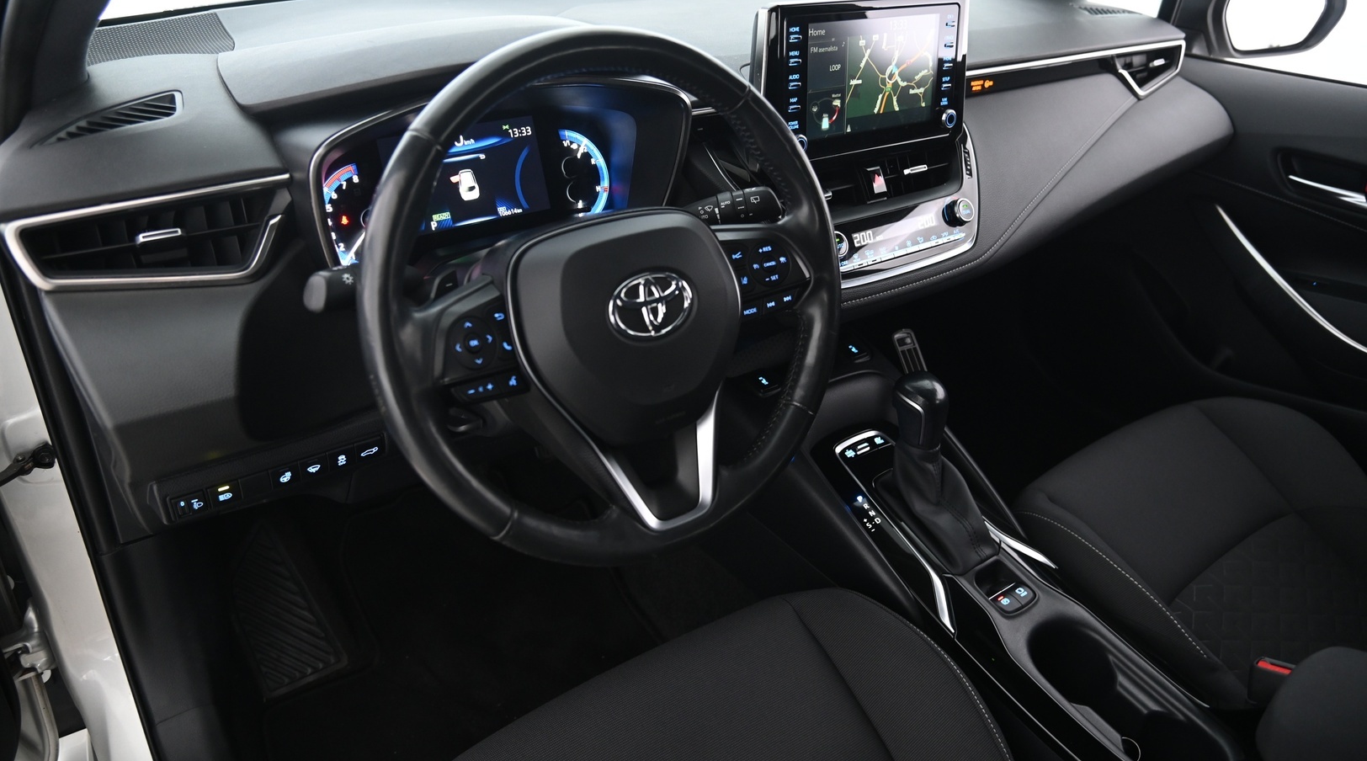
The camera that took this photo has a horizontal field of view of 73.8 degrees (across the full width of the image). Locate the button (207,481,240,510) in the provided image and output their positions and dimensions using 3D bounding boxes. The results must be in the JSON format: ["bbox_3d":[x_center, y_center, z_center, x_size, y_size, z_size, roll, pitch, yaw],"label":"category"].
[{"bbox_3d":[-0.411,0.101,0.818,0.025,0.021,0.012,-18,34,-30],"label":"button"}]

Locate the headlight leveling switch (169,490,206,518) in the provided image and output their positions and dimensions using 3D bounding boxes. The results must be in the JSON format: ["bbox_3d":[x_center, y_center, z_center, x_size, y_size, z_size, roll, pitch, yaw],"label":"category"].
[{"bbox_3d":[-0.435,0.108,0.803,0.028,0.021,0.012,-18,34,-30],"label":"headlight leveling switch"}]

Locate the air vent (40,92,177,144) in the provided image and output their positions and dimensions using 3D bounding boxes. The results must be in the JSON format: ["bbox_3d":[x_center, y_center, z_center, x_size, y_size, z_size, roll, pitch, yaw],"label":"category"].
[{"bbox_3d":[-0.418,-0.190,0.674,0.036,0.016,0.110,31,40,25],"label":"air vent"}]

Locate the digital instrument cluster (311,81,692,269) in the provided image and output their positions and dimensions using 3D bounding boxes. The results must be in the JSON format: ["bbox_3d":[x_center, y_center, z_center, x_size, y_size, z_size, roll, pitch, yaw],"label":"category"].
[{"bbox_3d":[-0.159,-0.186,0.806,0.338,0.138,0.100,-18,22,-30],"label":"digital instrument cluster"}]

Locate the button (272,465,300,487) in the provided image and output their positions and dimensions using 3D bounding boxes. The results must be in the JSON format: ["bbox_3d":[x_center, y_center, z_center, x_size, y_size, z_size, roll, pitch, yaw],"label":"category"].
[{"bbox_3d":[-0.368,0.087,0.844,0.025,0.021,0.012,-18,34,-30],"label":"button"}]

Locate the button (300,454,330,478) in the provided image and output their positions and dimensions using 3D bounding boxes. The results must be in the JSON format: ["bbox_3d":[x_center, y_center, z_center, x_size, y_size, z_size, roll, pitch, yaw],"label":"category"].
[{"bbox_3d":[-0.347,0.080,0.857,0.026,0.021,0.012,-18,34,-30],"label":"button"}]

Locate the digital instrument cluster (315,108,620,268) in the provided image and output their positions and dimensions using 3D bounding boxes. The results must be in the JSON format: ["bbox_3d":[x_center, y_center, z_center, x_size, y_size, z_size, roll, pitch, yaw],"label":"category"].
[{"bbox_3d":[-0.192,-0.186,0.834,0.303,0.118,0.030,-18,19,-30],"label":"digital instrument cluster"}]

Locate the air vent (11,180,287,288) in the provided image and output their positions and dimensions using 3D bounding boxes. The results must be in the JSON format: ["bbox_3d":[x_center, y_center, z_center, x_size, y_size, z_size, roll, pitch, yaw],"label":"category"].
[{"bbox_3d":[-0.369,-0.102,0.652,0.183,0.068,0.050,-18,29,-30],"label":"air vent"}]

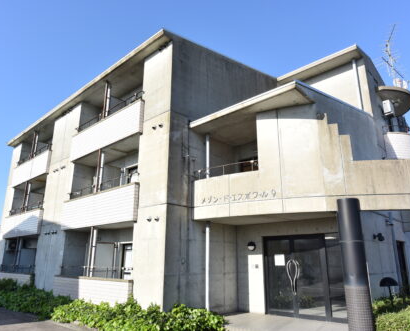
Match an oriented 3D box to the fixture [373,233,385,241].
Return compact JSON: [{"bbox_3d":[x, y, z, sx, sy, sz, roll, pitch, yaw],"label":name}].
[{"bbox_3d":[5.183,2.119,9.401,0.300,0.240,0.180,-15,-22,41],"label":"fixture"}]

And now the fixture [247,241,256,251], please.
[{"bbox_3d":[1.429,2.464,9.703,0.265,0.265,0.120,-15,-22,41],"label":"fixture"}]

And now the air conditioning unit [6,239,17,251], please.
[{"bbox_3d":[-10.210,4.275,17.028,0.290,0.550,0.780,-15,-22,41],"label":"air conditioning unit"}]

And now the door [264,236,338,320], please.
[{"bbox_3d":[2.560,2.982,8.624,2.200,2.160,0.120,-15,-22,41],"label":"door"}]

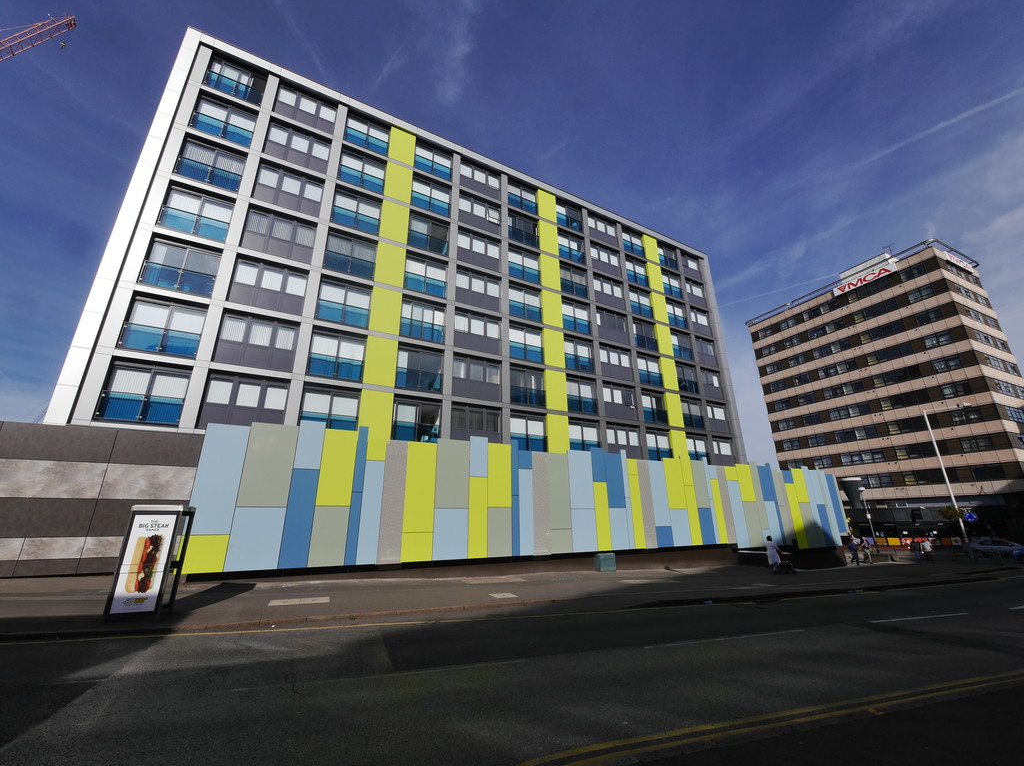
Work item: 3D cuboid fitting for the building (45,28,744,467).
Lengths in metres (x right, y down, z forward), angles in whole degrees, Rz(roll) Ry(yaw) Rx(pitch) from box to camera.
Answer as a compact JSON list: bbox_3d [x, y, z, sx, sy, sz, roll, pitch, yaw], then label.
[{"bbox_3d":[-2.233,-0.853,32.121,40.365,26.401,14.000,10,-22,-27],"label":"building"}]

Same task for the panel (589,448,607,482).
[{"bbox_3d":[4.273,4.057,20.456,0.845,1.650,0.080,9,-21,-28],"label":"panel"}]

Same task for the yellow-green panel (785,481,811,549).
[{"bbox_3d":[20.753,9.678,30.208,1.174,4.502,0.080,10,-22,-27],"label":"yellow-green panel"}]

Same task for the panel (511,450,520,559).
[{"bbox_3d":[0.147,4.897,17.769,0.365,4.703,0.080,9,-21,-28],"label":"panel"}]

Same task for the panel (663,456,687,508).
[{"bbox_3d":[8.917,5.518,22.668,1.430,2.658,0.080,9,-21,-28],"label":"panel"}]

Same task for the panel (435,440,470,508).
[{"bbox_3d":[-2.492,3.840,17.555,1.486,2.852,0.050,10,-22,-27],"label":"panel"}]

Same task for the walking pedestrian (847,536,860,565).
[{"bbox_3d":[22.824,11.205,27.557,0.600,1.740,0.500,-6,-20,14],"label":"walking pedestrian"}]

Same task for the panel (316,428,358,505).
[{"bbox_3d":[-6.182,2.996,14.724,1.125,2.646,0.080,9,-21,-28],"label":"panel"}]

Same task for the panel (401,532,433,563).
[{"bbox_3d":[-3.440,5.980,15.079,1.147,0.985,0.080,9,-21,-28],"label":"panel"}]

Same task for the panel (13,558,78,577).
[{"bbox_3d":[-12.466,4.954,11.134,1.212,0.390,0.080,9,-22,-27],"label":"panel"}]

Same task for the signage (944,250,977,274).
[{"bbox_3d":[48.509,-12.945,45.041,6.315,1.150,0.250,8,-21,-25],"label":"signage"}]

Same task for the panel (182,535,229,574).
[{"bbox_3d":[-9.505,5.262,12.743,1.228,1.079,0.080,9,-22,-27],"label":"panel"}]

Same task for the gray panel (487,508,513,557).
[{"bbox_3d":[-0.511,6.414,17.806,1.159,1.980,0.050,10,-22,-27],"label":"gray panel"}]

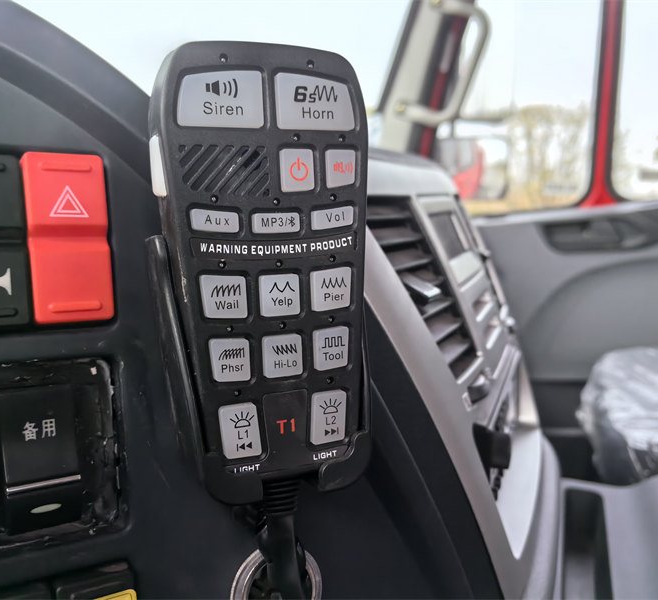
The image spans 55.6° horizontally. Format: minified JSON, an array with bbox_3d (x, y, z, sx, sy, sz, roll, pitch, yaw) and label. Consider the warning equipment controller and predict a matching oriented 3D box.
[{"bbox_3d":[-0.022,-0.011,0.210,0.067,0.138,0.036,-4,5,-21],"label":"warning equipment controller"}]

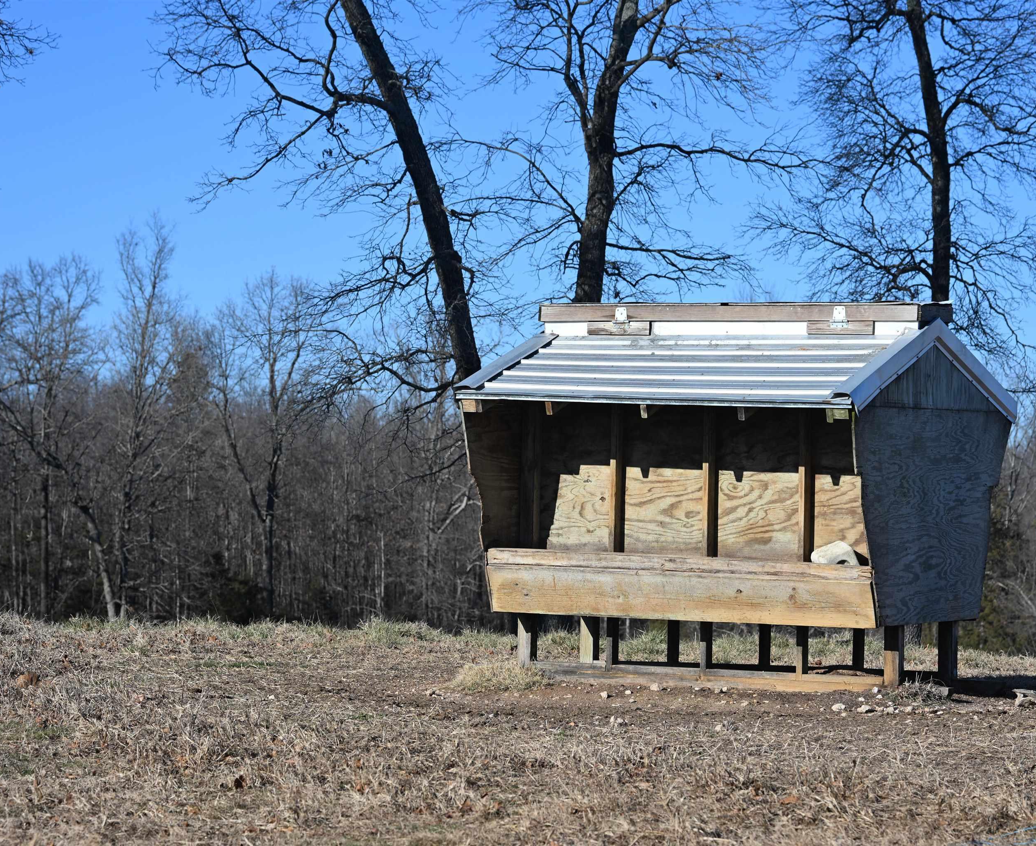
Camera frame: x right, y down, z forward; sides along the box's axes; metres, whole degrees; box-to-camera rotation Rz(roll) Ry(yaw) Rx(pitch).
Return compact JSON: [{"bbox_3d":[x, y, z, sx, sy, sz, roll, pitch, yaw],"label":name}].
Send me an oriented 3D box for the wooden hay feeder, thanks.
[{"bbox_3d":[1.319,0.391,20.699,2.515,2.230,2.580,1,-1,28],"label":"wooden hay feeder"}]

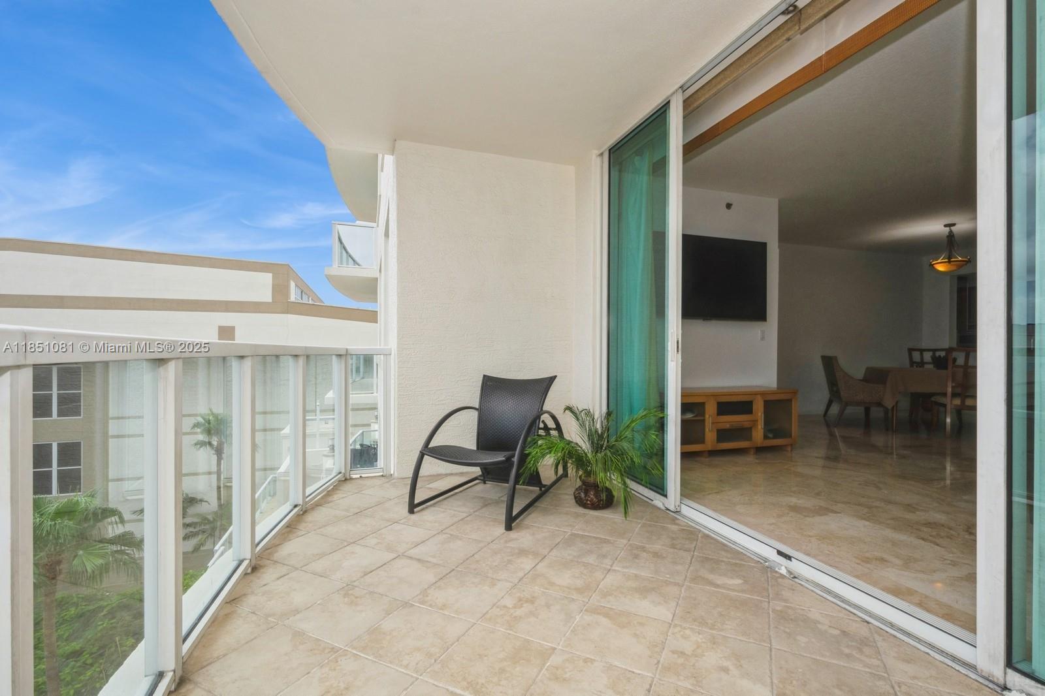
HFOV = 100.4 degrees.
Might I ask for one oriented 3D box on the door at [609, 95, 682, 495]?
[{"bbox_3d":[0.839,-0.274,3.197,0.060,2.620,0.920,0,0,-19],"label":"door"}]

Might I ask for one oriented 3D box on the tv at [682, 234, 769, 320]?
[{"bbox_3d":[1.923,-0.720,4.513,1.500,0.860,0.060,1,0,-18],"label":"tv"}]

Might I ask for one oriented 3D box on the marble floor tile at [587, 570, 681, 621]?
[{"bbox_3d":[0.503,1.062,1.875,0.326,0.010,0.326,0,0,24],"label":"marble floor tile"}]

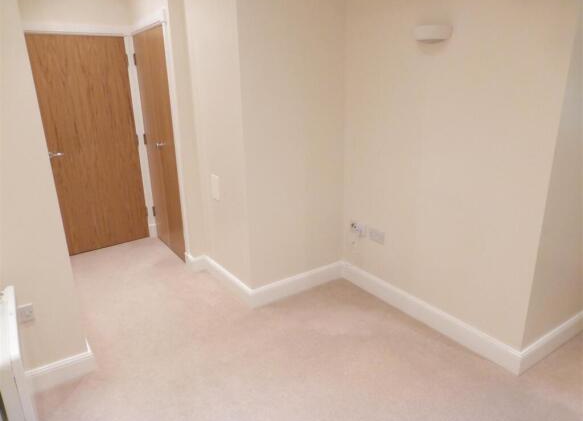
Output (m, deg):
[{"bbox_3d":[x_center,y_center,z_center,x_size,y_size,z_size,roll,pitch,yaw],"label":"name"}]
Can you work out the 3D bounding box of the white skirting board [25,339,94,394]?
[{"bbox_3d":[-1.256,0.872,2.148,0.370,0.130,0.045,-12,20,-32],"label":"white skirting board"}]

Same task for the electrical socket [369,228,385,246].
[{"bbox_3d":[0.613,0.188,2.893,0.018,0.086,0.146,-12,20,-32],"label":"electrical socket"}]

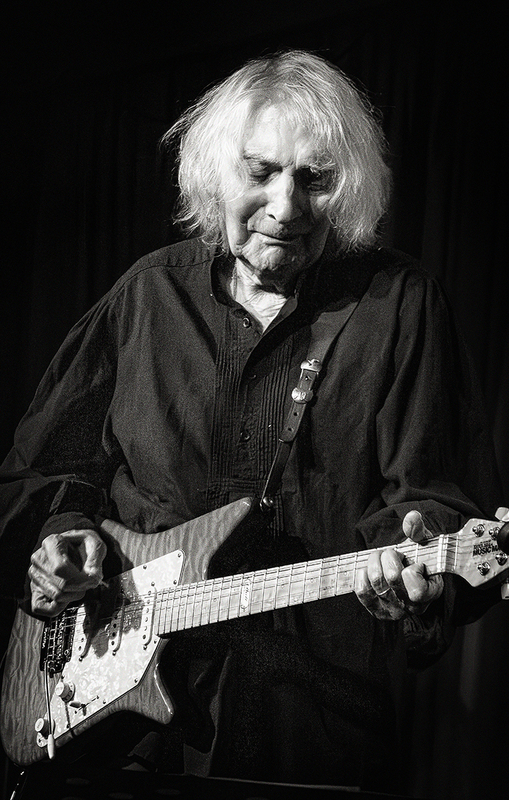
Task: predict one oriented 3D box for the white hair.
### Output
[{"bbox_3d":[0.029,-0.285,3.280,0.260,0.245,0.240,8,19,-11],"label":"white hair"}]

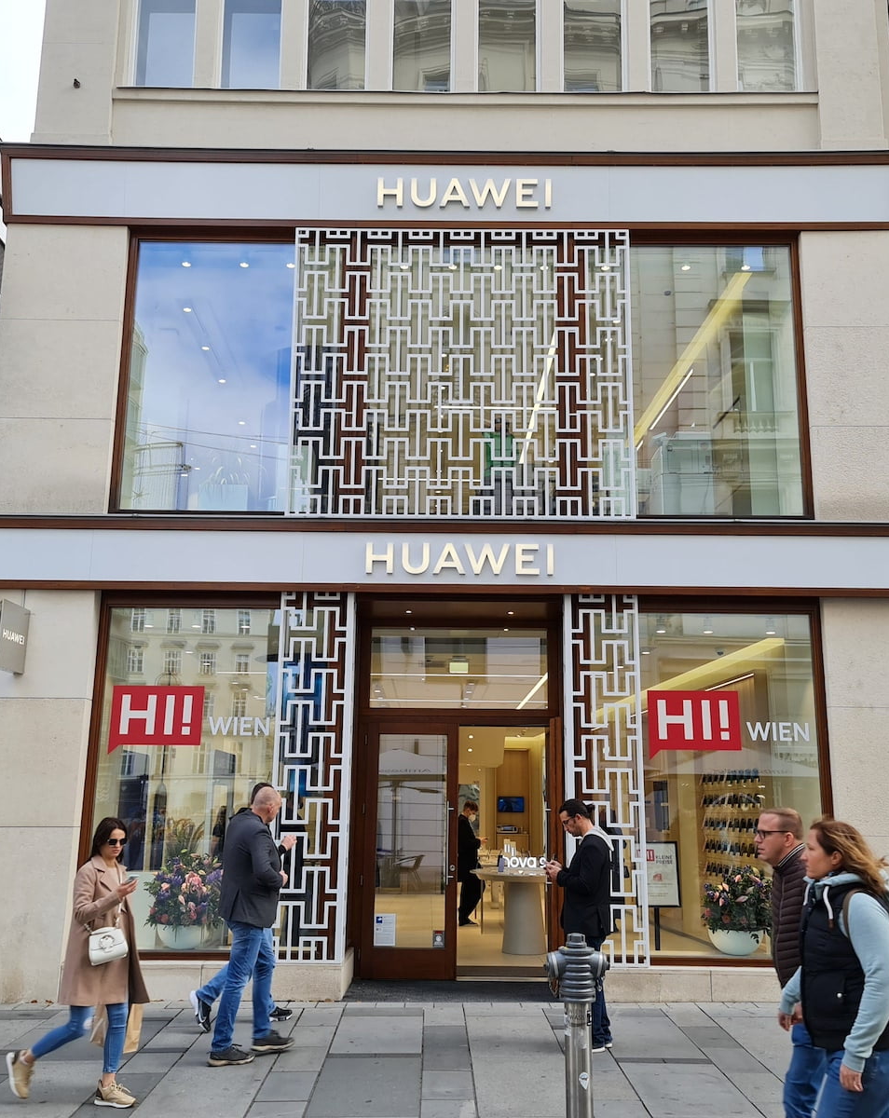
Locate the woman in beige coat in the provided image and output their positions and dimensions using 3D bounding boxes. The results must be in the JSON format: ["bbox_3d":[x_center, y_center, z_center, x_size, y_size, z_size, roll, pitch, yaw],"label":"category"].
[{"bbox_3d":[-2.127,2.370,6.426,0.760,1.600,0.500,-4,-13,22],"label":"woman in beige coat"}]

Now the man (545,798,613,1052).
[{"bbox_3d":[0.983,2.608,7.766,0.490,1.710,0.500,0,-13,3],"label":"man"}]

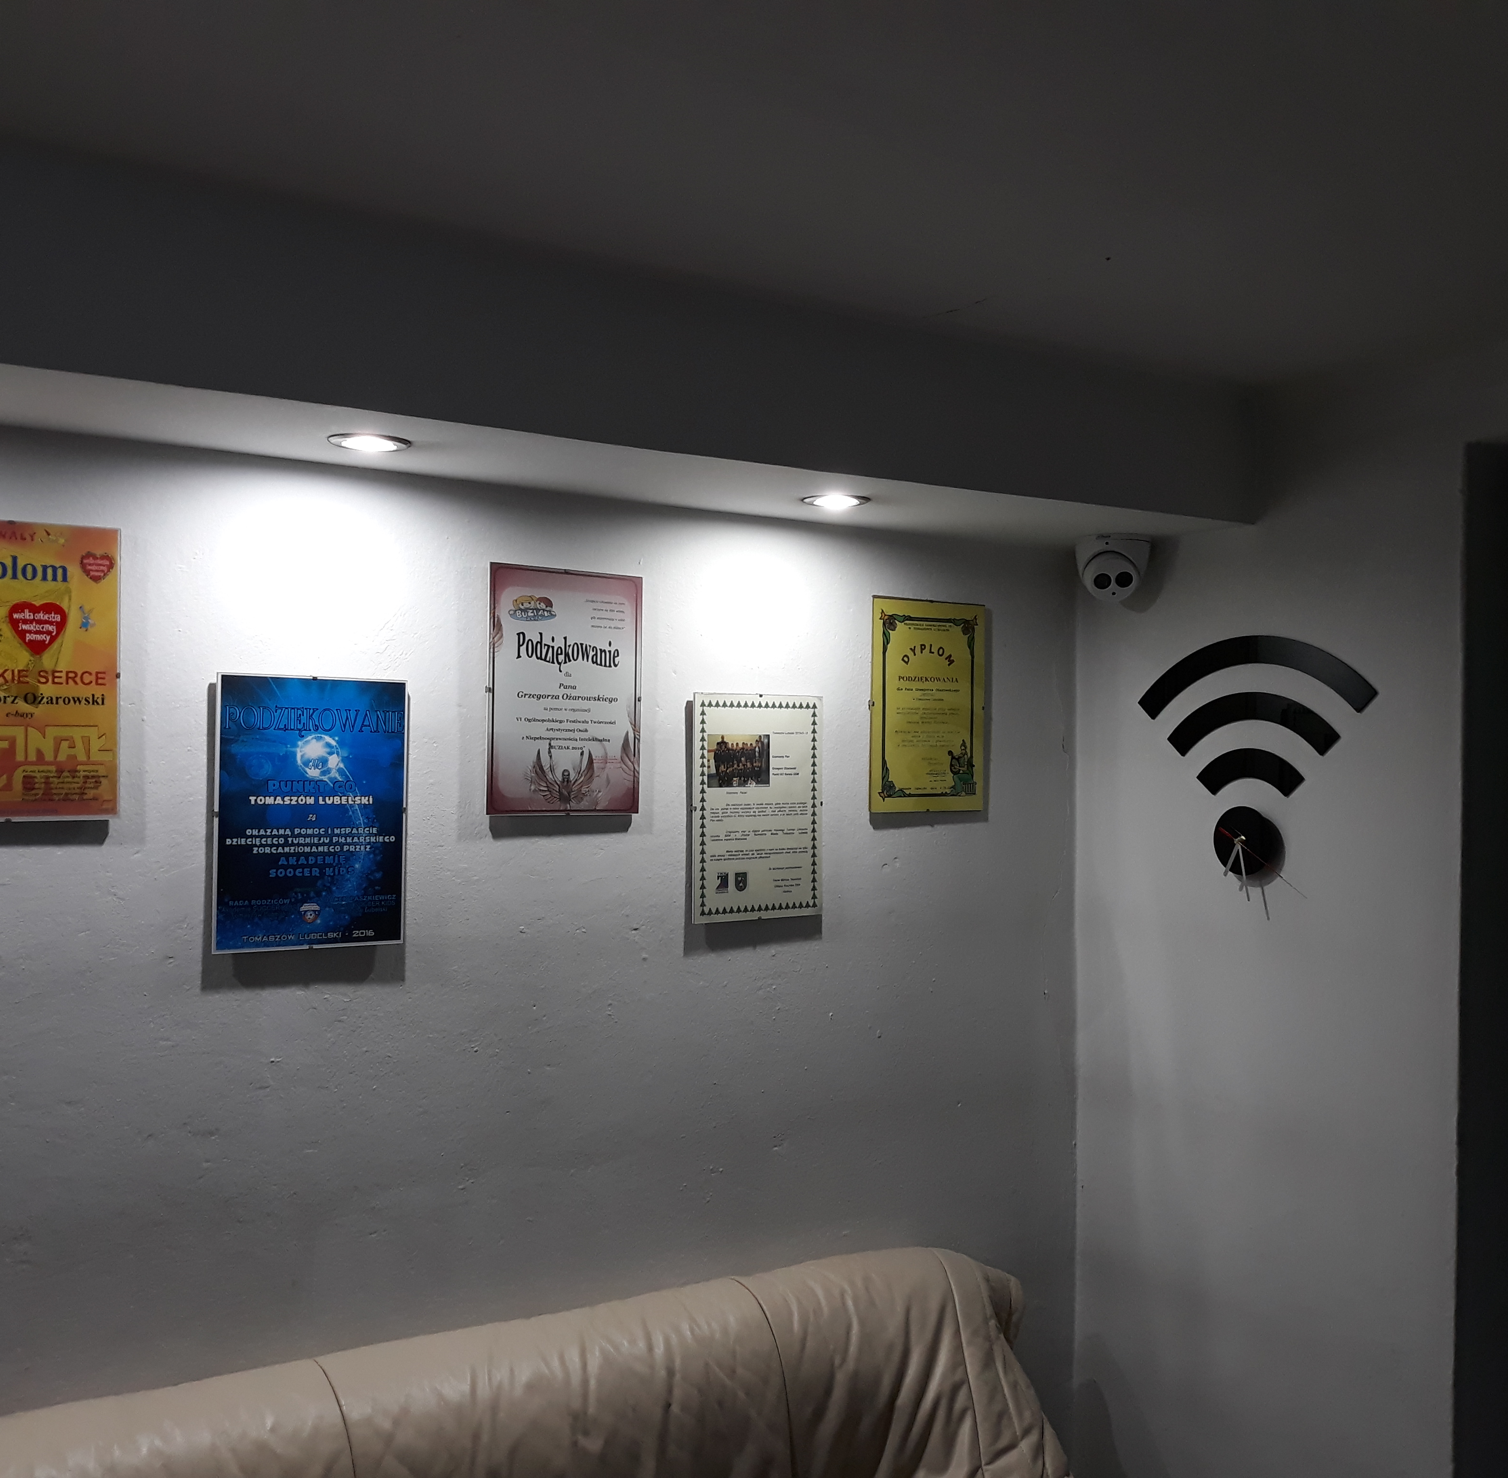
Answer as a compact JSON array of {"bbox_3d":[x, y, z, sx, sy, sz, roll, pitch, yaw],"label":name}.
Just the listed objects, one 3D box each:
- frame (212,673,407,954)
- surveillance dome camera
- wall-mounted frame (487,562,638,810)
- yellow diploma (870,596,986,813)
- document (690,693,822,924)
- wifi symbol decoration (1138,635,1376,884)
[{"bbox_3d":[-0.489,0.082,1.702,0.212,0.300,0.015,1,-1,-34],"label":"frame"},{"bbox_3d":[0.524,-0.244,2.245,0.112,0.100,0.112,0,0,10],"label":"surveillance dome camera"},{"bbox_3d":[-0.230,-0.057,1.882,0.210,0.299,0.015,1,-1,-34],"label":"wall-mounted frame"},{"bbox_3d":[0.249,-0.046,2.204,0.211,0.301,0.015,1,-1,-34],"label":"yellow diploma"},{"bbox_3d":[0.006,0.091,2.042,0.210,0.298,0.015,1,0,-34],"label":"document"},{"bbox_3d":[0.669,0.025,2.106,0.030,0.334,0.397,0,-1,-34],"label":"wifi symbol decoration"}]

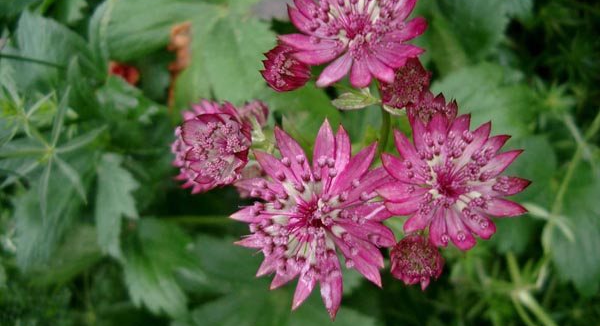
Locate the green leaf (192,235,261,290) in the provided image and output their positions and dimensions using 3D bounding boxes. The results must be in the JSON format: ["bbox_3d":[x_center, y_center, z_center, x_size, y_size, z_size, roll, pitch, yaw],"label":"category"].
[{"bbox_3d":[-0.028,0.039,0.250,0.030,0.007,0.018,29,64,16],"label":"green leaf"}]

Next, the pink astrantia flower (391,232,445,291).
[{"bbox_3d":[0.030,0.025,0.163,0.014,0.012,0.014,0,63,-6],"label":"pink astrantia flower"}]

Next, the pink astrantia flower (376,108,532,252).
[{"bbox_3d":[0.037,0.004,0.155,0.036,0.013,0.035,0,78,-6],"label":"pink astrantia flower"}]

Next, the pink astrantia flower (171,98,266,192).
[{"bbox_3d":[-0.022,-0.004,0.172,0.025,0.018,0.025,0,78,9],"label":"pink astrantia flower"}]

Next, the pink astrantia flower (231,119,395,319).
[{"bbox_3d":[0.003,0.013,0.150,0.040,0.014,0.045,0,84,6],"label":"pink astrantia flower"}]

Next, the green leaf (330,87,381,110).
[{"bbox_3d":[0.015,-0.017,0.172,0.013,0.004,0.006,0,60,0],"label":"green leaf"}]

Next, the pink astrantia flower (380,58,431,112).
[{"bbox_3d":[0.029,-0.022,0.176,0.014,0.012,0.014,0,63,-6],"label":"pink astrantia flower"}]

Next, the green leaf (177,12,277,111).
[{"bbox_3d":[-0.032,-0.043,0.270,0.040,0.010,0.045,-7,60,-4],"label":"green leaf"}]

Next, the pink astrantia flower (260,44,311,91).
[{"bbox_3d":[-0.003,-0.026,0.174,0.014,0.013,0.013,0,70,22],"label":"pink astrantia flower"}]

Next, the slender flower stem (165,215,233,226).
[{"bbox_3d":[-0.036,0.021,0.230,0.025,0.003,0.003,0,45,6],"label":"slender flower stem"}]

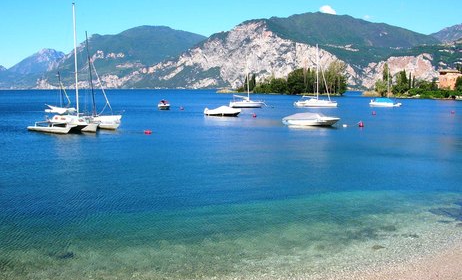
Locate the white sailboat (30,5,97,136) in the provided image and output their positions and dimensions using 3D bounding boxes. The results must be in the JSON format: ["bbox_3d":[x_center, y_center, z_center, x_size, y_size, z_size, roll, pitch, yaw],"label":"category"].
[{"bbox_3d":[-13.969,-6.252,40.954,7.000,11.030,4.500,5,8,38],"label":"white sailboat"}]

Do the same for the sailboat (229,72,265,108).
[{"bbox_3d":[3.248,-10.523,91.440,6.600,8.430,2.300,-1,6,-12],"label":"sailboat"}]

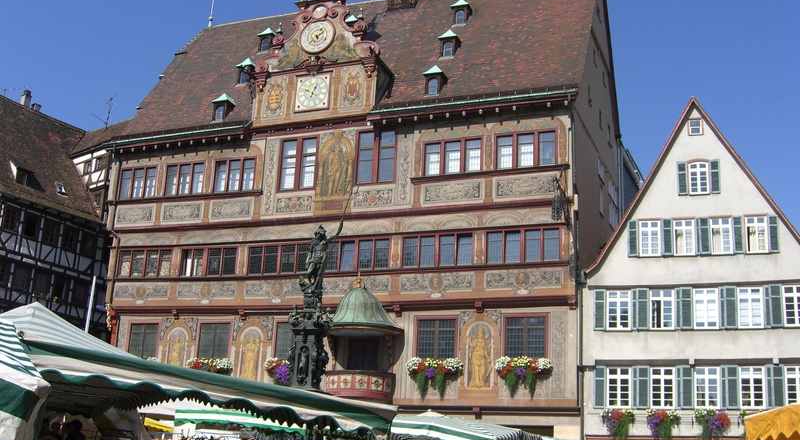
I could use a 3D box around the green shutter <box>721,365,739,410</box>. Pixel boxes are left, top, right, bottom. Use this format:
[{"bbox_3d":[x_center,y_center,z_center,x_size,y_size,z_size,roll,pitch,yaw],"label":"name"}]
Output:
[{"bbox_3d":[11.367,5.739,30.226,0.631,1.515,0.080,-4,-18,24],"label":"green shutter"}]

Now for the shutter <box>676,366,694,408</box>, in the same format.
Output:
[{"bbox_3d":[10.230,5.961,31.477,0.555,1.541,0.070,-3,-17,21],"label":"shutter"}]

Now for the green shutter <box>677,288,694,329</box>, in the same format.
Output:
[{"bbox_3d":[10.252,3.172,31.562,0.602,1.546,0.080,-4,-18,24],"label":"green shutter"}]

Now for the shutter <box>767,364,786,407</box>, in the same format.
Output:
[{"bbox_3d":[12.706,5.619,29.637,0.622,1.469,0.080,-4,-18,24],"label":"shutter"}]

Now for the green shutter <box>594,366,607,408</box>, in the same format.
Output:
[{"bbox_3d":[7.309,6.097,32.015,0.450,1.531,0.080,-4,-18,24],"label":"green shutter"}]

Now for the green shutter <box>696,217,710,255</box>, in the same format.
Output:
[{"bbox_3d":[11.290,0.575,32.674,0.432,1.424,0.070,-3,-17,21],"label":"green shutter"}]

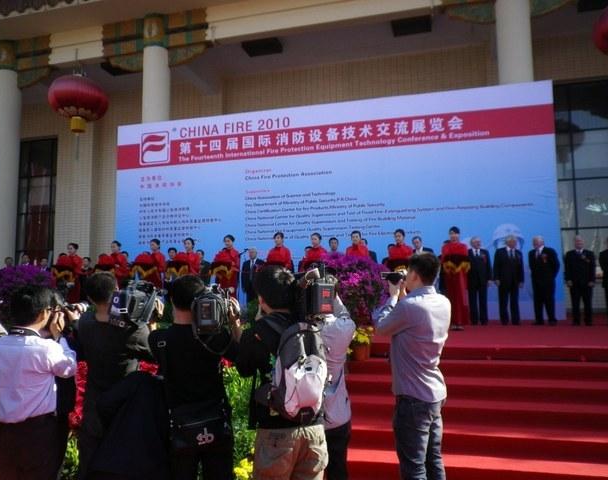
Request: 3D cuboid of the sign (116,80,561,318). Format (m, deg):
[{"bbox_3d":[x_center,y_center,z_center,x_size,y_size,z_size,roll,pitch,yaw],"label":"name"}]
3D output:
[{"bbox_3d":[0.235,-0.709,12.630,10.950,5.250,0.150,-2,-6,15],"label":"sign"}]

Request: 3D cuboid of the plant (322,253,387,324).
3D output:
[{"bbox_3d":[0.683,0.737,7.000,0.950,1.100,0.920,-2,-6,15],"label":"plant"}]

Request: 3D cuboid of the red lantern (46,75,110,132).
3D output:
[{"bbox_3d":[-6.775,-4.077,15.486,1.660,1.650,1.660,-2,-6,15],"label":"red lantern"}]

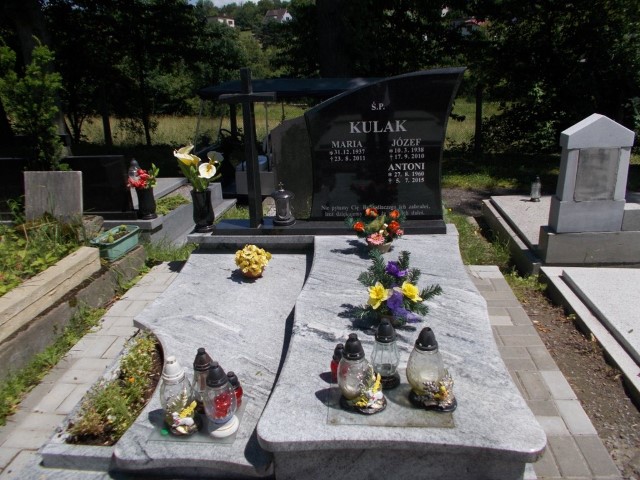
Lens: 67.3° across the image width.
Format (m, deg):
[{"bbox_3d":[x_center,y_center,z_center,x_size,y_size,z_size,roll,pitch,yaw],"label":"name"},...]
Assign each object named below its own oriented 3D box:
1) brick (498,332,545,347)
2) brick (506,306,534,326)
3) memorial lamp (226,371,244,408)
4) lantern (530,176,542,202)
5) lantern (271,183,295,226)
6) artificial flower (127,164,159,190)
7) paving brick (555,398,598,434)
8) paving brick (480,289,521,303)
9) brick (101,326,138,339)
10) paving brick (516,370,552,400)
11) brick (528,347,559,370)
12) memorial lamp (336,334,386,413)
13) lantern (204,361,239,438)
[{"bbox_3d":[1.055,0.555,2.517,0.198,0.060,0.098,0,22,6],"label":"brick"},{"bbox_3d":[1.136,0.468,2.757,0.100,0.060,0.200,0,22,6],"label":"brick"},{"bbox_3d":[-0.340,0.585,1.904,0.062,0.165,0.062,0,22,6],"label":"memorial lamp"},{"bbox_3d":[1.936,-0.454,4.268,0.098,0.225,0.098,0,22,6],"label":"lantern"},{"bbox_3d":[-0.259,-0.264,3.386,0.166,0.290,0.166,0,22,6],"label":"lantern"},{"bbox_3d":[-1.478,-0.520,4.002,0.260,0.230,0.230,-1,22,5],"label":"artificial flower"},{"bbox_3d":[1.055,0.761,2.005,0.098,0.060,0.198,0,22,6],"label":"paving brick"},{"bbox_3d":[1.104,0.374,2.985,0.200,0.065,0.100,0,22,6],"label":"paving brick"},{"bbox_3d":[-1.106,0.542,2.707,0.195,0.060,0.100,0,22,6],"label":"brick"},{"bbox_3d":[0.984,0.694,2.213,0.100,0.060,0.200,0,22,6],"label":"paving brick"},{"bbox_3d":[1.095,0.616,2.380,0.100,0.065,0.200,0,22,6],"label":"brick"},{"bbox_3d":[0.154,0.458,1.700,0.140,0.290,0.160,-21,28,-39],"label":"memorial lamp"},{"bbox_3d":[-0.378,0.575,1.778,0.128,0.297,0.128,-1,22,5],"label":"lantern"}]

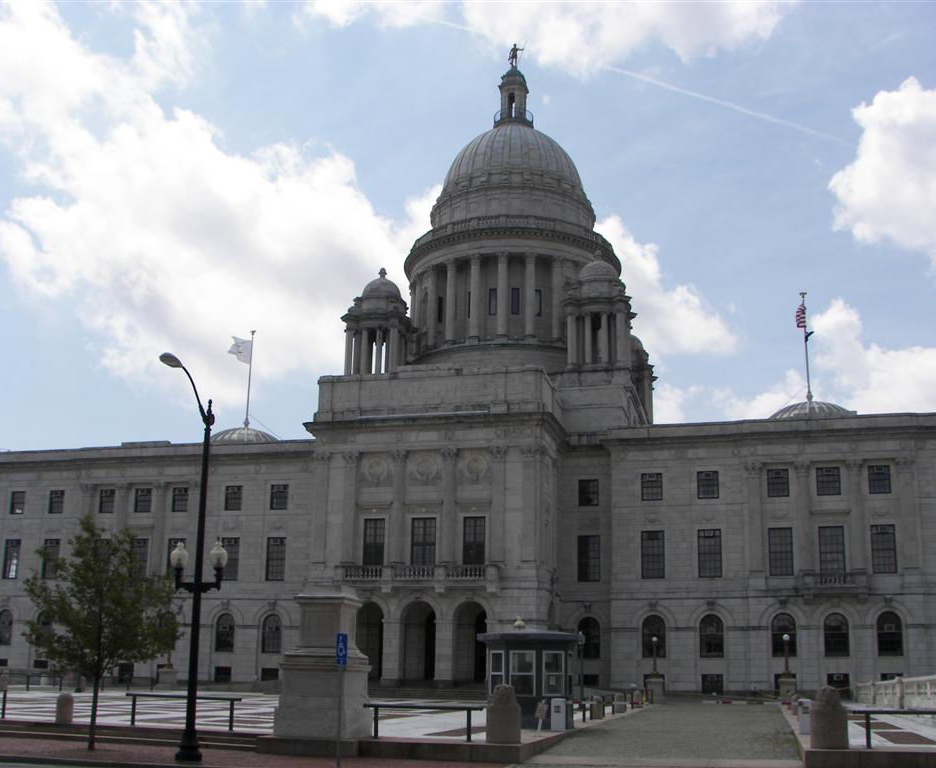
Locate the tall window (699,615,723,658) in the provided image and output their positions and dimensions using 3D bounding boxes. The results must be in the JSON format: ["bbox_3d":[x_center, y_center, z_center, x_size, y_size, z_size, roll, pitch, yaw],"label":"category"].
[{"bbox_3d":[19.932,20.587,87.171,2.080,3.390,0.300,-3,-15,15],"label":"tall window"}]

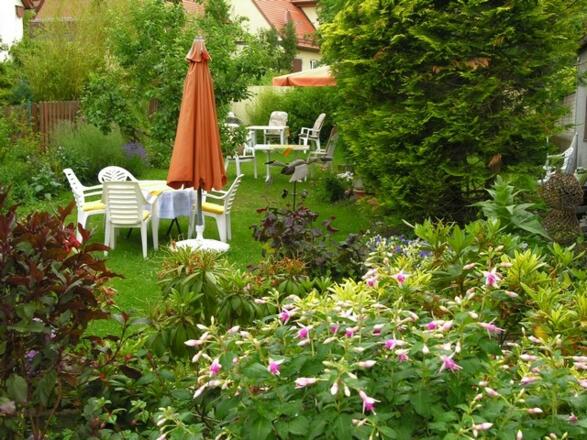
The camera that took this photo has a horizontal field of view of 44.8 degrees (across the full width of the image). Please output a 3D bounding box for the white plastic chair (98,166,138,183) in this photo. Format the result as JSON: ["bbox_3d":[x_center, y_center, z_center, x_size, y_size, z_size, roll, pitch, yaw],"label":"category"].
[{"bbox_3d":[-2.250,-0.250,9.432,0.570,0.875,0.580,-7,13,-34],"label":"white plastic chair"}]

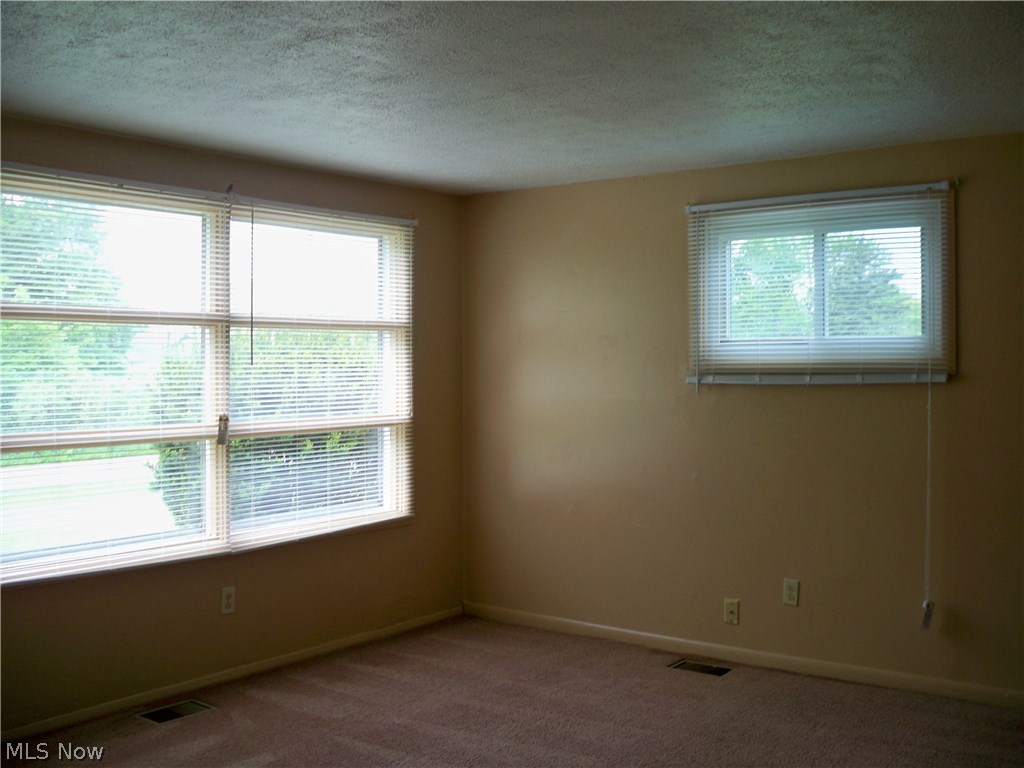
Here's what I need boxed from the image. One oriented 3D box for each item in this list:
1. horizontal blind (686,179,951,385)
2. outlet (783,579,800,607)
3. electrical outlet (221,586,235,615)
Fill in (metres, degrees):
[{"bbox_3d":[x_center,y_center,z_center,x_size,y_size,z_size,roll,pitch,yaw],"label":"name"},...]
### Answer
[{"bbox_3d":[1.386,-0.437,4.790,1.240,0.880,0.100,1,2,35],"label":"horizontal blind"},{"bbox_3d":[1.315,0.982,4.871,0.072,0.118,0.010,1,2,35],"label":"outlet"},{"bbox_3d":[-1.283,0.980,4.690,0.010,0.118,0.072,1,2,38],"label":"electrical outlet"}]

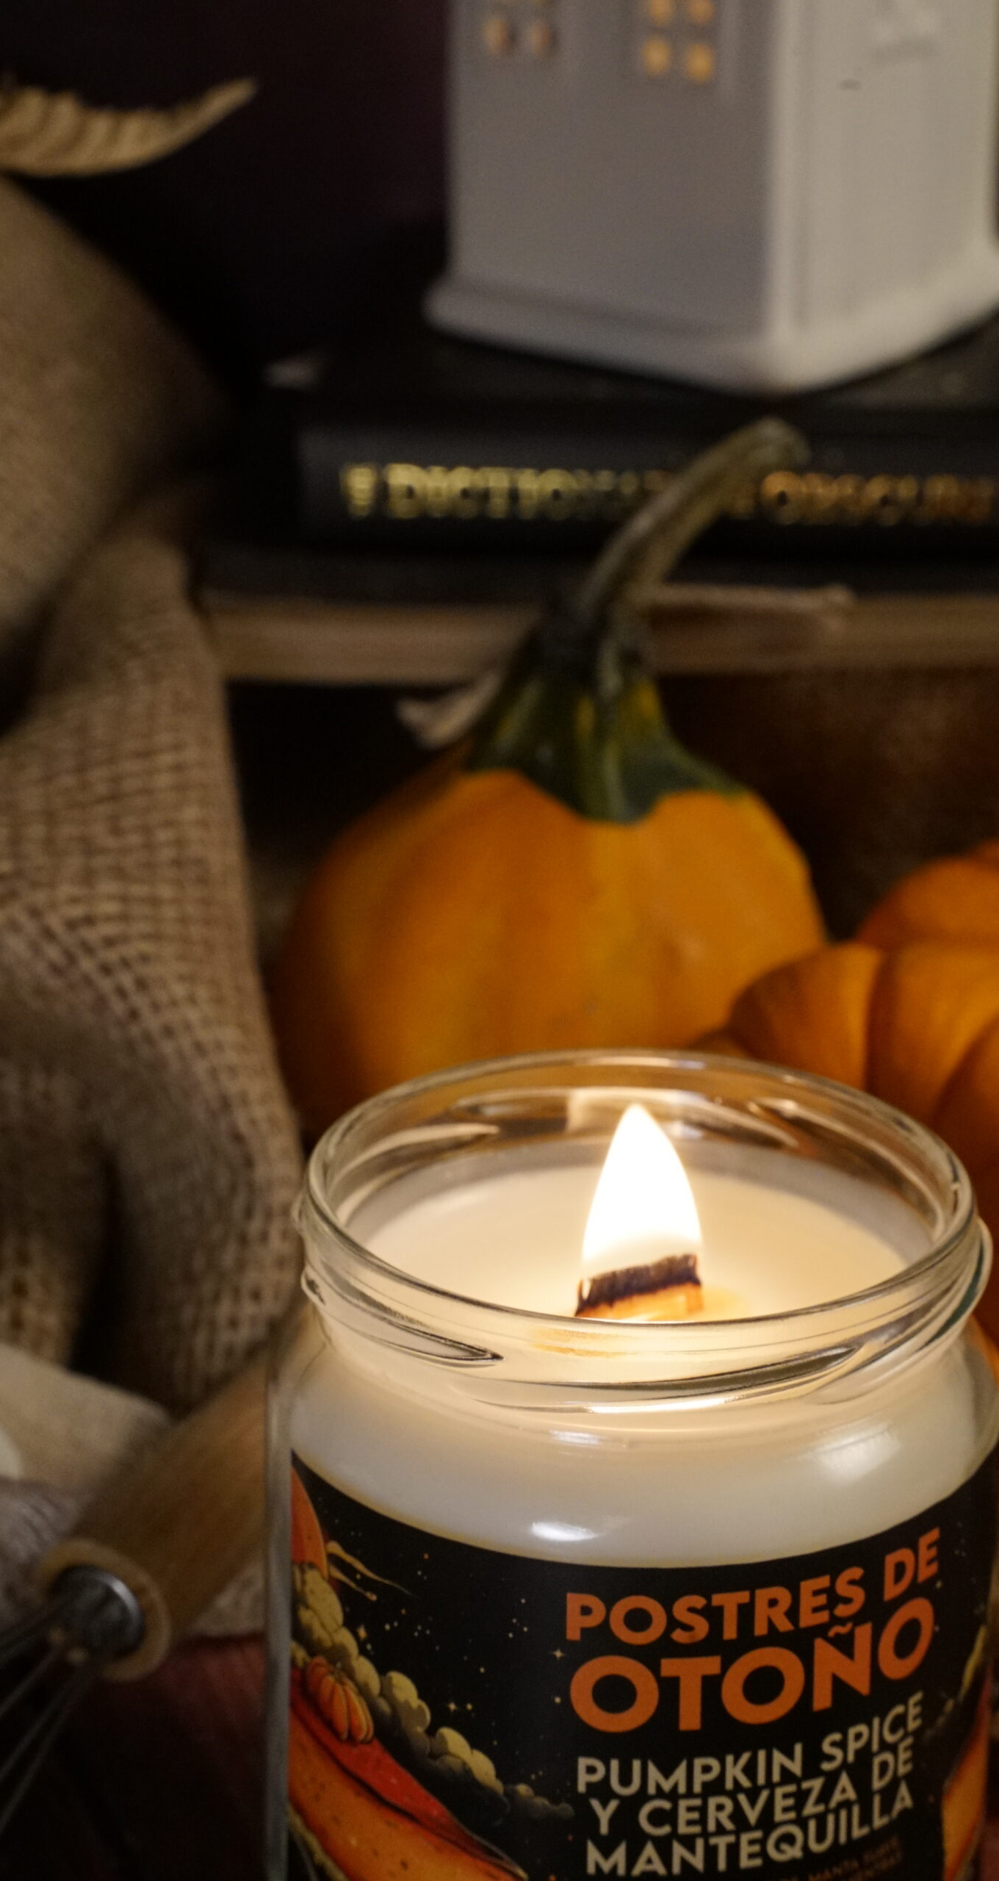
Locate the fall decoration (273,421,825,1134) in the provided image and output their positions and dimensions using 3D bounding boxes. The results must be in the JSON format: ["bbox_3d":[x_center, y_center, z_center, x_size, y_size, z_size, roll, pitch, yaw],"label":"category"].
[{"bbox_3d":[0.007,-0.012,0.558,0.081,0.122,0.081,0,22,0],"label":"fall decoration"}]

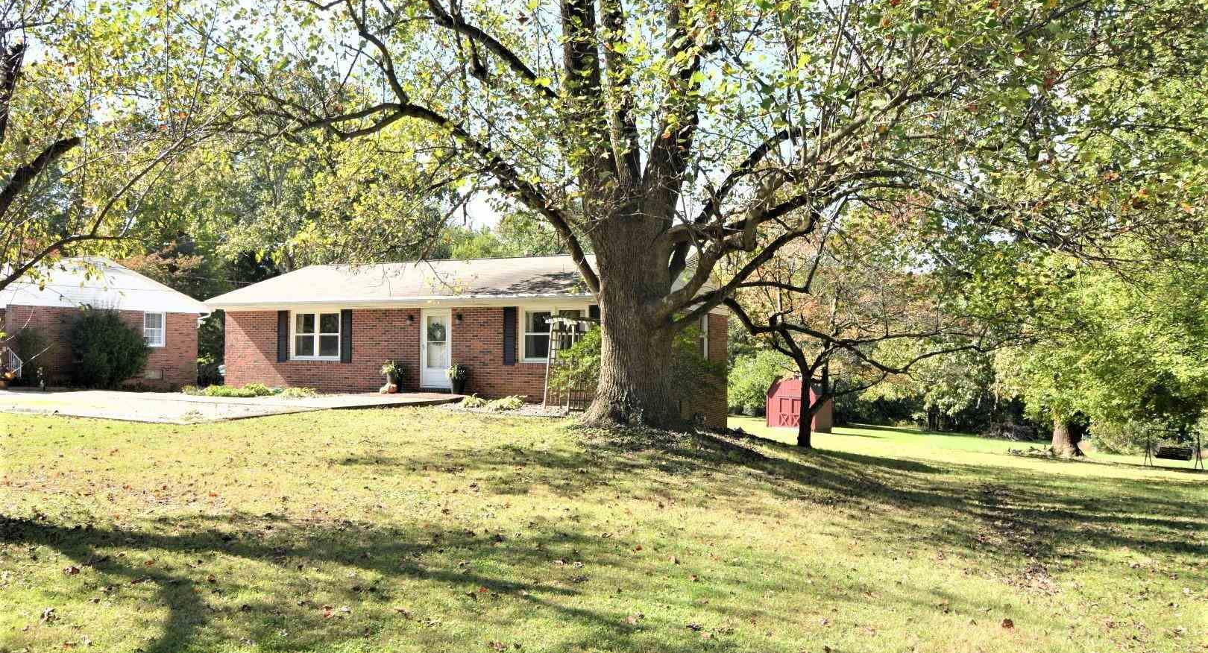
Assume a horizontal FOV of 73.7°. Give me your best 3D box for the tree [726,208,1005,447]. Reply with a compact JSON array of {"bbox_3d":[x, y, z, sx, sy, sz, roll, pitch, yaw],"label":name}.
[{"bbox_3d":[8.100,0.050,25.000,8.300,7.400,7.200,0,-1,18],"label":"tree"}]

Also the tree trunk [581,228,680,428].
[{"bbox_3d":[0.510,0.030,15.600,1.850,3.850,1.750,0,-1,2],"label":"tree trunk"}]

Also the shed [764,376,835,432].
[{"bbox_3d":[12.400,4.820,50.600,3.100,3.250,3.400,-1,-2,31],"label":"shed"}]

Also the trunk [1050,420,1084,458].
[{"bbox_3d":[21.300,5.150,37.000,1.450,1.800,1.400,-1,-2,30],"label":"trunk"}]

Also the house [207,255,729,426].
[{"bbox_3d":[-3.600,0.450,24.600,13.700,5.050,8.300,0,-2,22],"label":"house"}]

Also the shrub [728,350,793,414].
[{"bbox_3d":[11.600,4.050,60.000,5.000,4.900,4.600,0,-1,11],"label":"shrub"}]

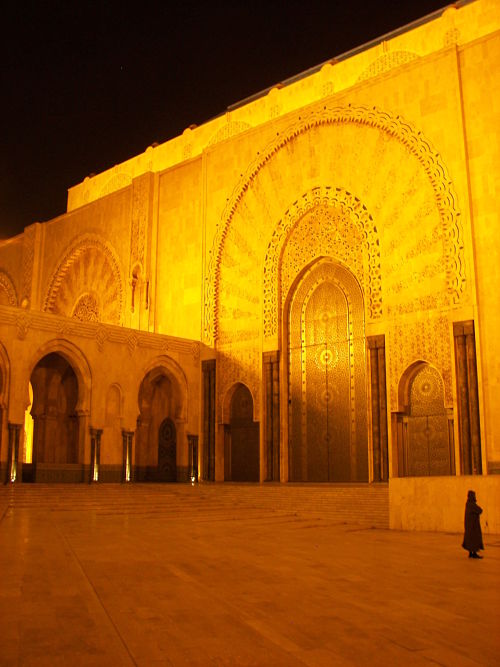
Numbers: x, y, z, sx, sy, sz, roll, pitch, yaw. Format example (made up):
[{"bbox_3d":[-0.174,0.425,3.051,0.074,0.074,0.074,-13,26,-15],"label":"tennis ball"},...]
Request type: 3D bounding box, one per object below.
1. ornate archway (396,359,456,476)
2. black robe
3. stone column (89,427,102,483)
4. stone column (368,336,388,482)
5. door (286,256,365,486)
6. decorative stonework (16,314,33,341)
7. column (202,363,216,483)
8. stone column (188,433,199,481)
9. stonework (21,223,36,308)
[{"bbox_3d":[10.363,5.208,40.239,3.795,6.937,1.200,-10,-15,41],"label":"ornate archway"},{"bbox_3d":[5.876,5.042,18.234,0.520,1.367,0.450,0,-11,0],"label":"black robe"},{"bbox_3d":[-9.879,7.806,44.345,0.800,3.429,0.800,-10,-15,41],"label":"stone column"},{"bbox_3d":[8.065,4.616,42.432,1.477,8.855,0.900,-10,-15,41],"label":"stone column"},{"bbox_3d":[5.192,2.361,46.258,6.357,14.815,0.500,-10,-15,41],"label":"door"},{"bbox_3d":[-13.671,-0.342,41.817,0.300,1.580,1.046,-10,-15,41],"label":"decorative stonework"},{"bbox_3d":[-2.724,6.515,52.091,1.494,8.993,0.900,-10,-15,41],"label":"column"},{"bbox_3d":[-4.117,9.097,50.528,0.800,3.441,0.800,-10,-15,41],"label":"stone column"},{"bbox_3d":[-22.902,-7.015,72.678,2.842,8.919,0.700,-10,-15,41],"label":"stonework"}]

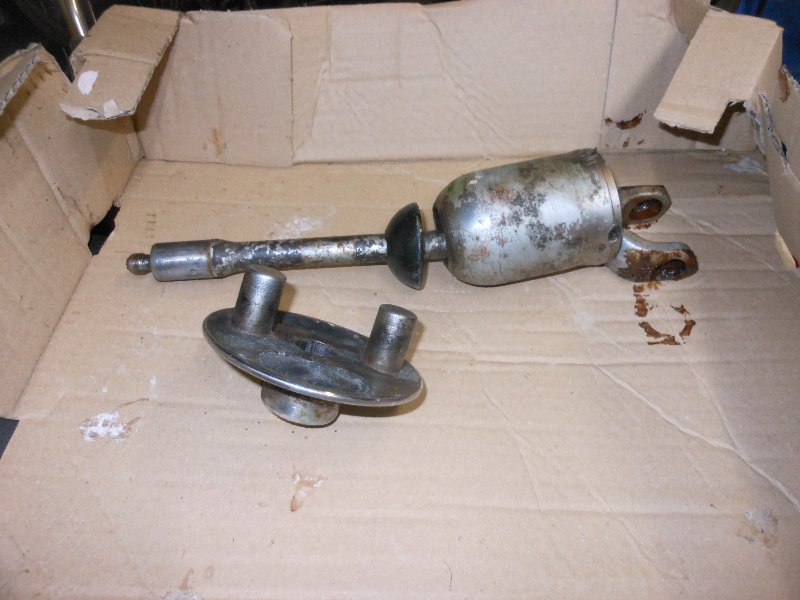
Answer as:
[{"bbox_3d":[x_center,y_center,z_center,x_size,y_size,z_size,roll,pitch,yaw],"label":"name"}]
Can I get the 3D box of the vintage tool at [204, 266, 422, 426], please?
[{"bbox_3d":[-0.037,0.023,0.292,0.099,0.055,0.099,16,12,-9],"label":"vintage tool"}]

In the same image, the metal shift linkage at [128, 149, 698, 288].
[{"bbox_3d":[0.004,-0.041,0.345,0.312,0.063,0.075,-4,50,-2],"label":"metal shift linkage"}]

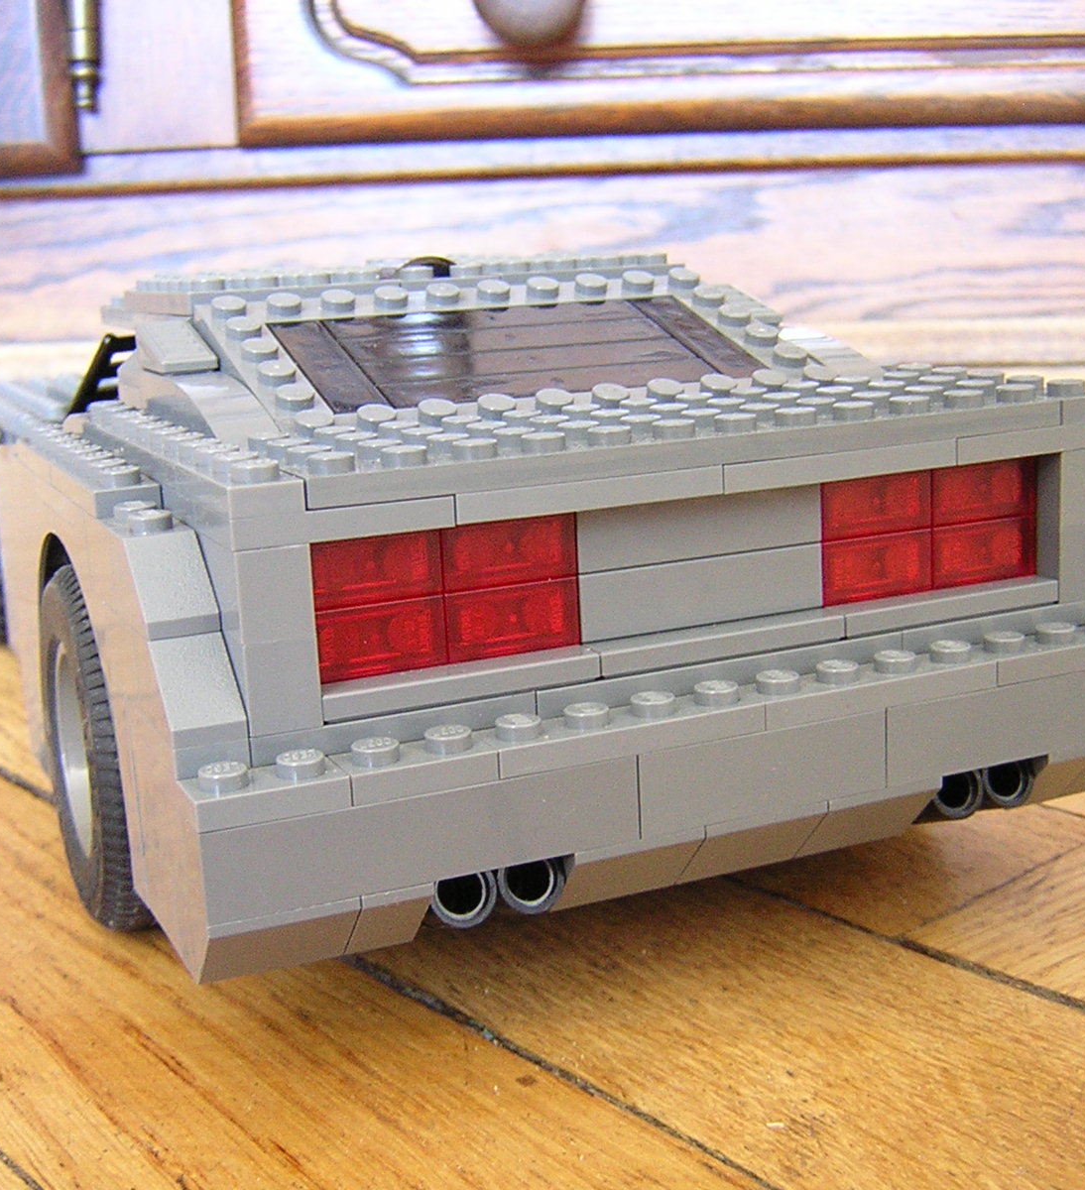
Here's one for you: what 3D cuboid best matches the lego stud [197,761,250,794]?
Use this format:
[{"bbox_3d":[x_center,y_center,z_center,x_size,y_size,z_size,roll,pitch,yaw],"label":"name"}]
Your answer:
[{"bbox_3d":[-0.032,0.018,0.163,0.005,0.002,0.005,-8,13,-23],"label":"lego stud"}]

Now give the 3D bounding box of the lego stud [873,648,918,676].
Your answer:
[{"bbox_3d":[0.042,0.008,0.194,0.005,0.002,0.005,-3,12,1],"label":"lego stud"}]

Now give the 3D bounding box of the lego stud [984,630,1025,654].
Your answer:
[{"bbox_3d":[0.056,0.006,0.200,0.005,0.002,0.005,-3,12,1],"label":"lego stud"}]

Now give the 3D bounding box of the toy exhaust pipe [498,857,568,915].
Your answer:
[{"bbox_3d":[-0.004,0.030,0.186,0.007,0.007,0.016,-8,6,-22],"label":"toy exhaust pipe"}]

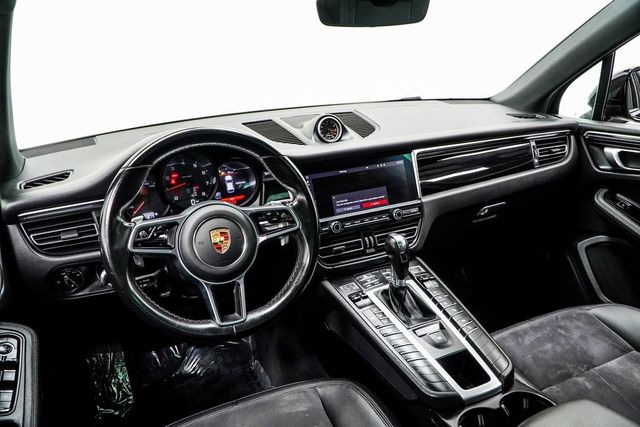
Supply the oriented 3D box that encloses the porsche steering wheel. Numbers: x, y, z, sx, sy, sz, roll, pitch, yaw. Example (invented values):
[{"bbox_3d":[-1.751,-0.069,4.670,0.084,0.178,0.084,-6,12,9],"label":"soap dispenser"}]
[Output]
[{"bbox_3d":[-0.181,0.031,0.844,0.370,0.370,0.090,-8,-11,-20],"label":"porsche steering wheel"}]

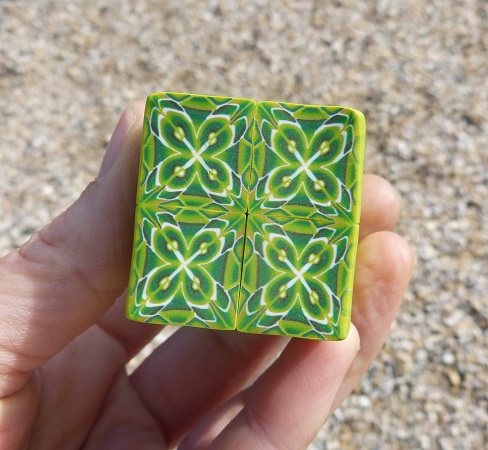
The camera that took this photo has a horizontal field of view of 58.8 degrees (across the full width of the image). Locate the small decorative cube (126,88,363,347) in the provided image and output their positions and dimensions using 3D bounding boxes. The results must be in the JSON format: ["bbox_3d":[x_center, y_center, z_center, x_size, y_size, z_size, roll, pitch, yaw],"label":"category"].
[{"bbox_3d":[0.000,-0.001,0.105,0.043,0.043,0.044,5,89,-1],"label":"small decorative cube"}]

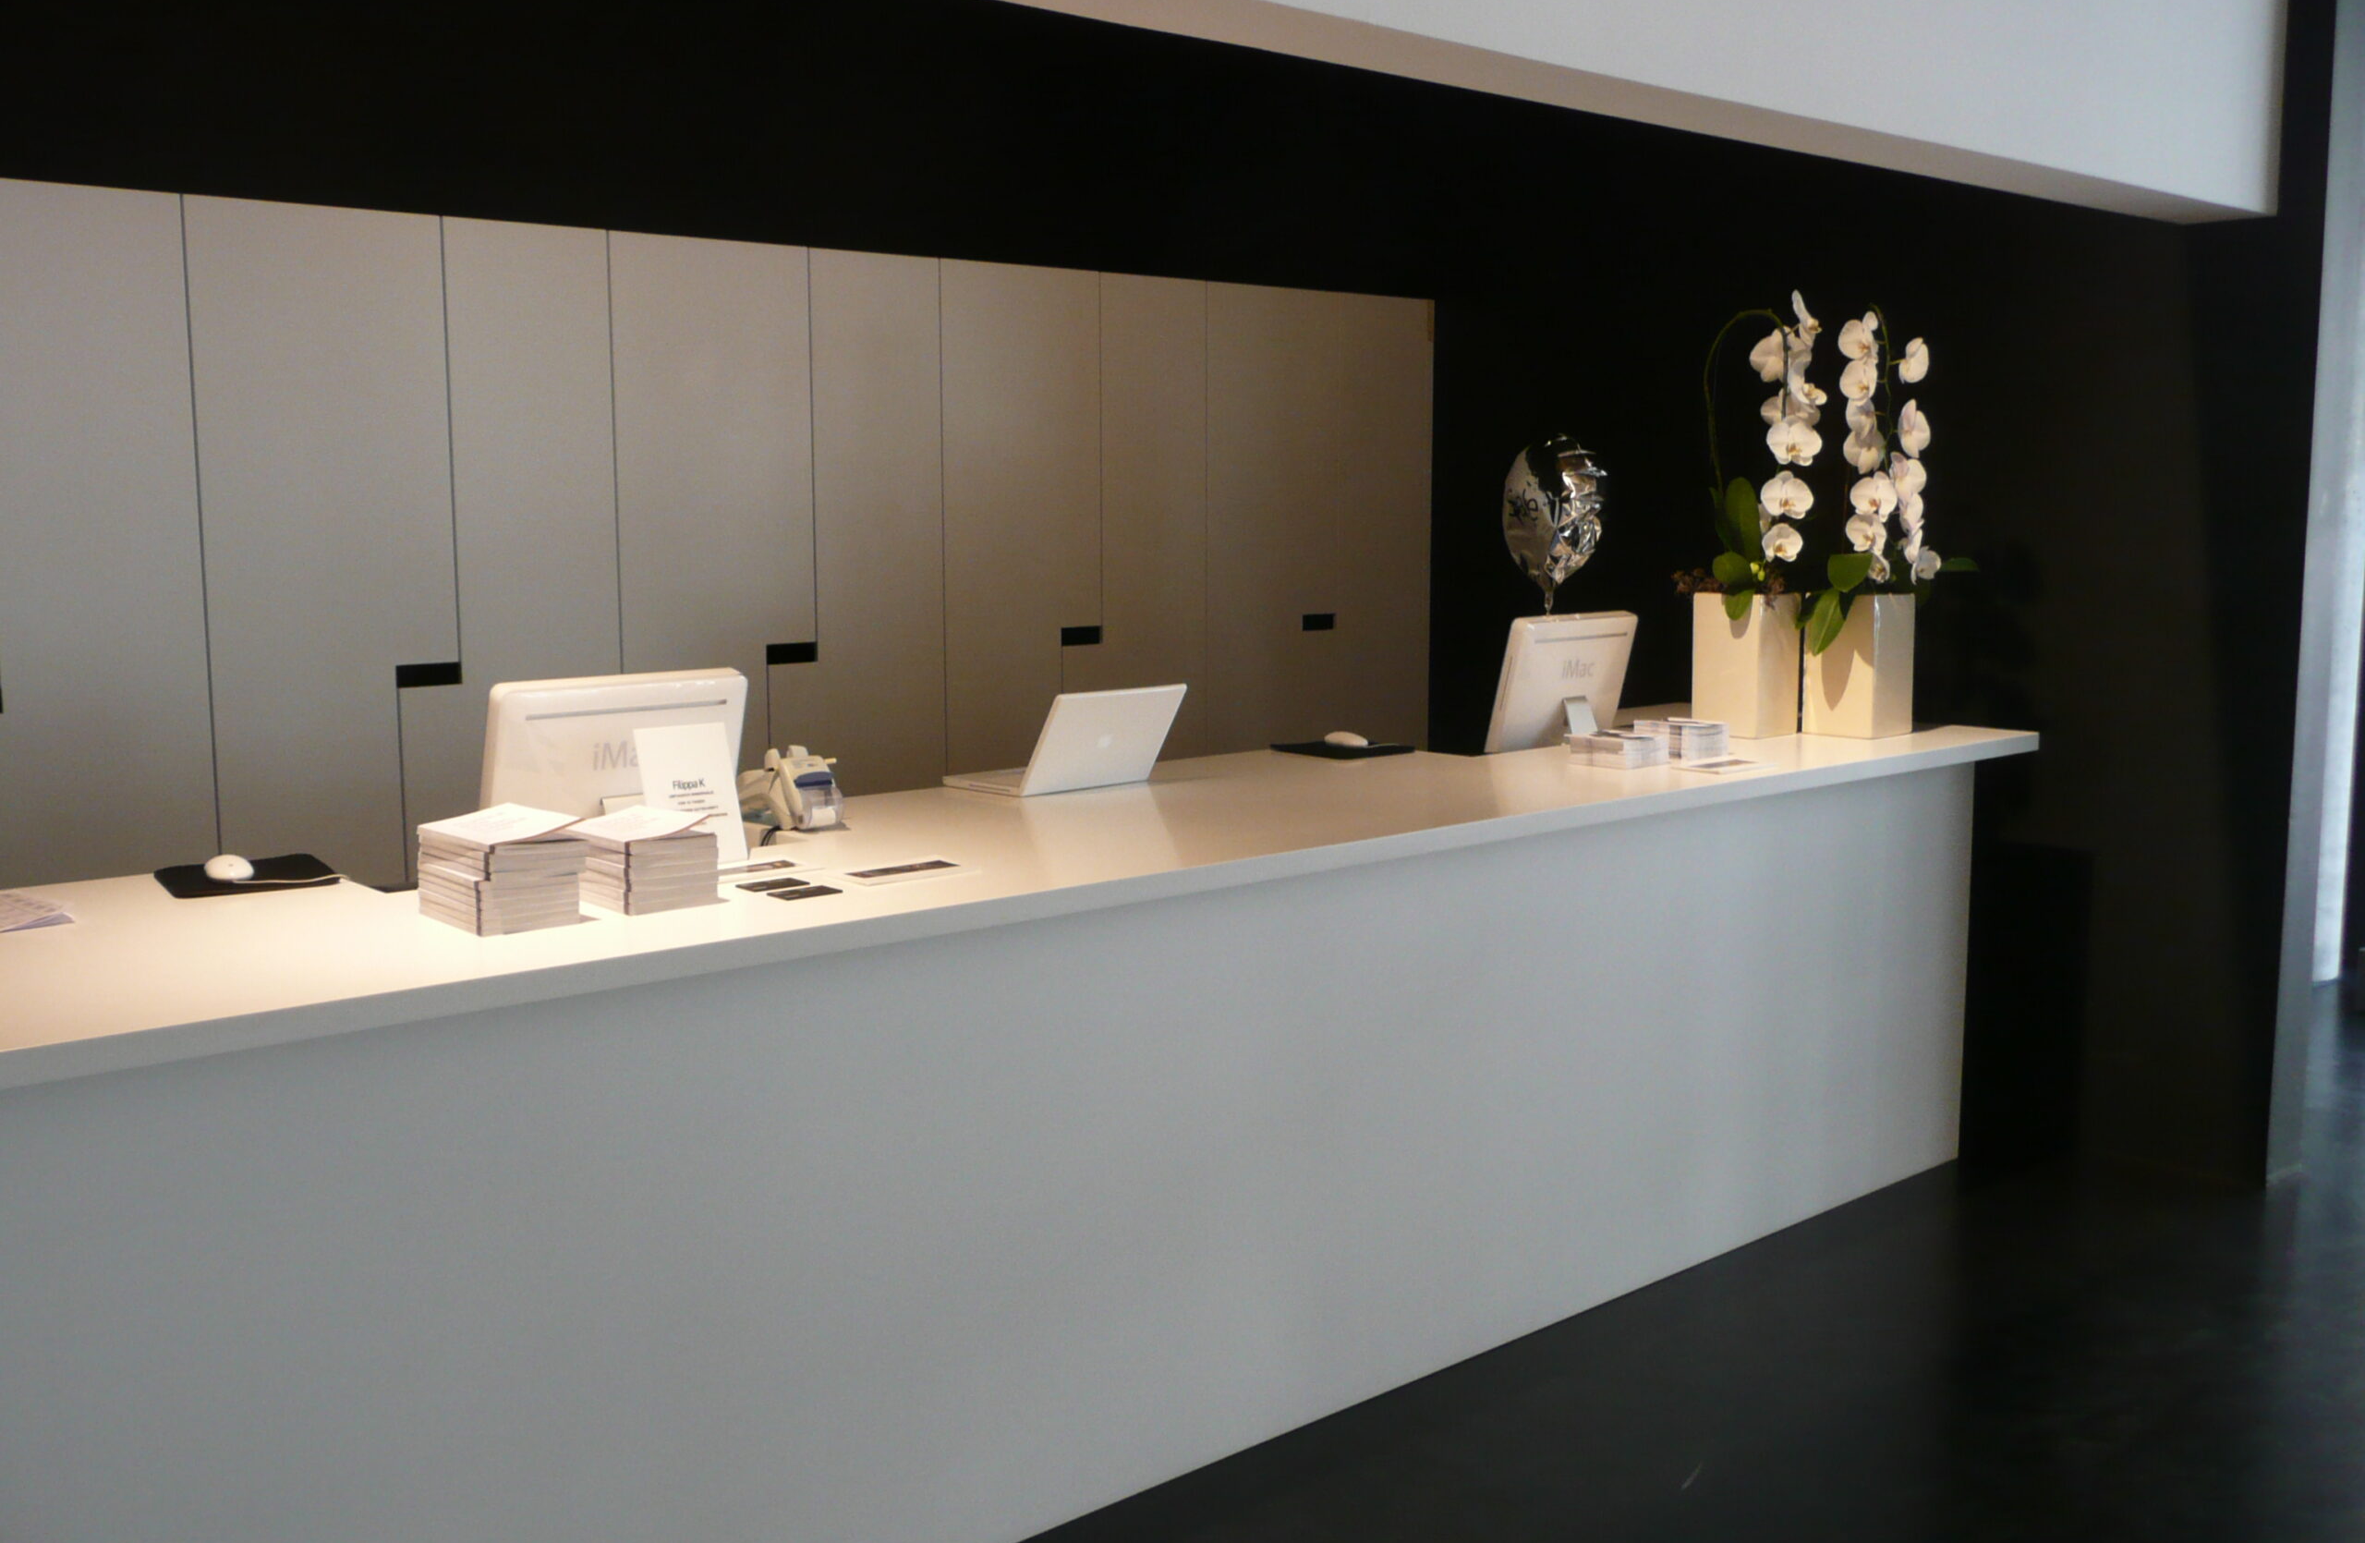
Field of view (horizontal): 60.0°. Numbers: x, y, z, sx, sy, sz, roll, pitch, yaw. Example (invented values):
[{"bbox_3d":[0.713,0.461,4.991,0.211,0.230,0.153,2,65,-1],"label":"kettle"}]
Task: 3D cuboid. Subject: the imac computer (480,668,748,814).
[{"bbox_3d":[-0.930,0.049,3.392,0.426,0.415,0.190,-7,10,-42],"label":"imac computer"}]

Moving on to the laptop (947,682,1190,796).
[{"bbox_3d":[-0.242,-0.071,4.211,0.325,0.207,0.352,-7,10,-43],"label":"laptop"}]

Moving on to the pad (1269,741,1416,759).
[{"bbox_3d":[0.385,-0.051,4.803,0.235,0.008,0.260,-5,9,-34],"label":"pad"}]

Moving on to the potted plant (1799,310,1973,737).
[{"bbox_3d":[1.729,-0.610,5.040,0.300,1.035,0.280,-7,9,-40],"label":"potted plant"}]

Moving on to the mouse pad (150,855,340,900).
[{"bbox_3d":[-1.468,0.162,3.222,0.235,0.010,0.260,-5,8,-31],"label":"mouse pad"}]

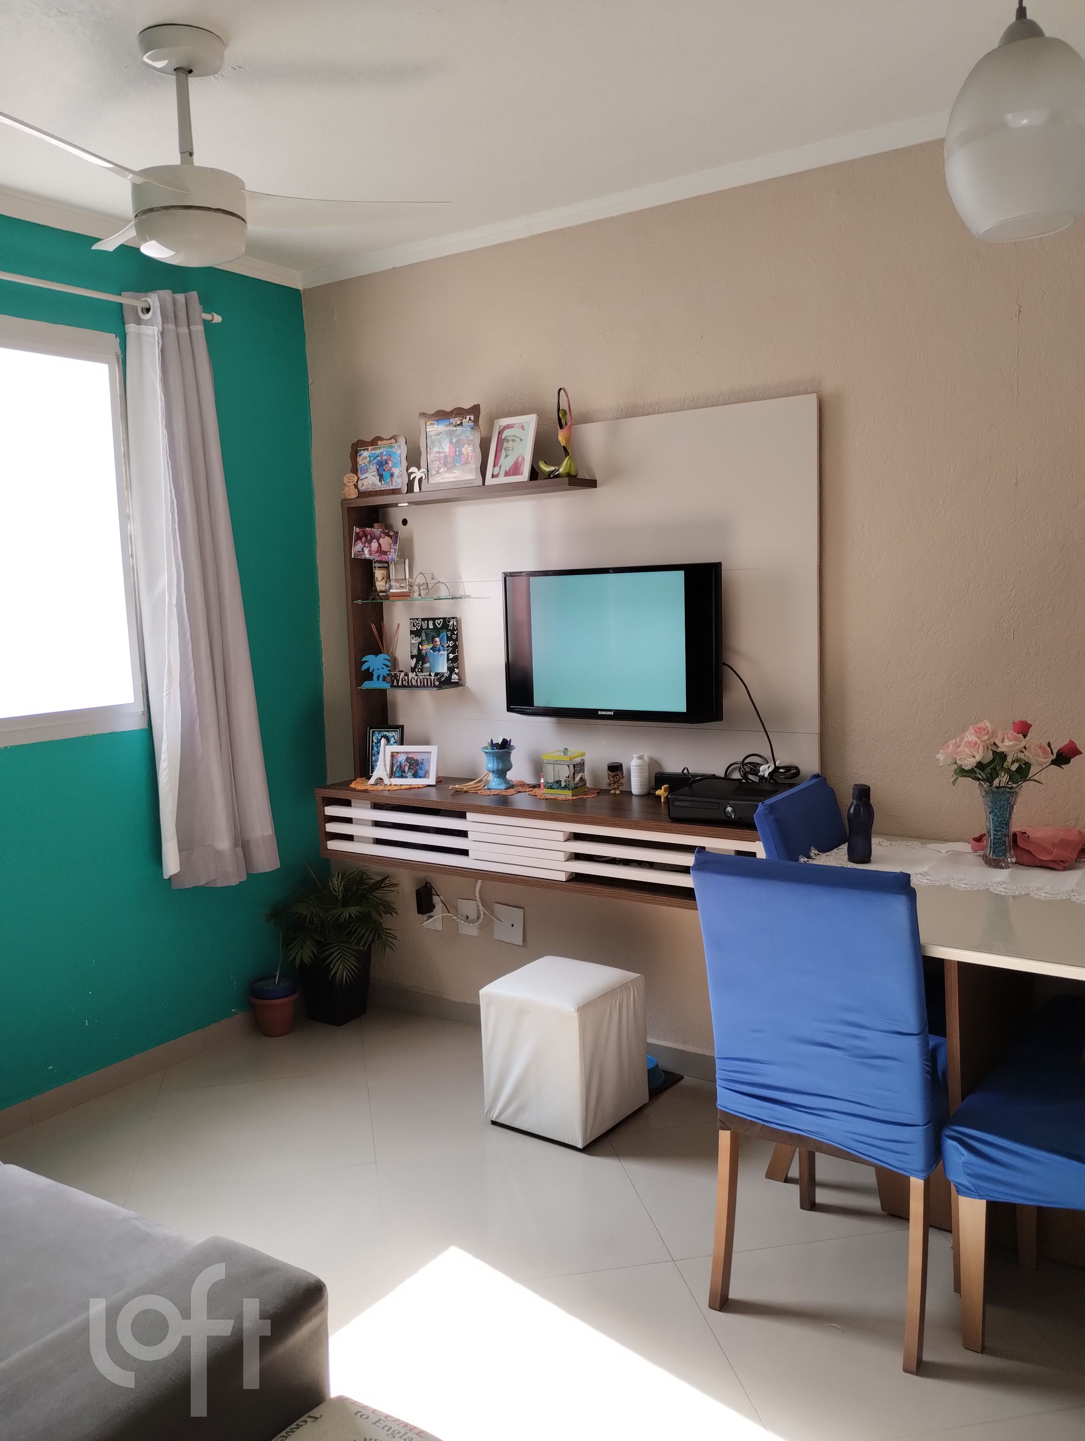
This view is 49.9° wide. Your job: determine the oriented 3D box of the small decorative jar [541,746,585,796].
[{"bbox_3d":[0.067,0.145,3.467,0.107,0.135,0.110,2,8,34],"label":"small decorative jar"}]

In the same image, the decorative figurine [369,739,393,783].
[{"bbox_3d":[-0.517,0.130,3.714,0.074,0.148,0.020,2,8,34],"label":"decorative figurine"}]

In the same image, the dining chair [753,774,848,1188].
[{"bbox_3d":[0.831,0.641,2.817,0.510,0.950,0.430,2,8,34],"label":"dining chair"}]

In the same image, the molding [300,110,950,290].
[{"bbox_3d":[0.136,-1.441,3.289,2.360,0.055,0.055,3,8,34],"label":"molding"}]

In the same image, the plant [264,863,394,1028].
[{"bbox_3d":[-0.697,0.777,3.946,0.380,0.505,0.360,3,8,34],"label":"plant"}]

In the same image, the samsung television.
[{"bbox_3d":[0.206,-0.224,3.359,0.713,0.423,0.070,2,8,34],"label":"samsung television"}]

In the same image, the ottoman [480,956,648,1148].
[{"bbox_3d":[0.063,0.903,3.218,0.322,0.377,0.332,3,8,35],"label":"ottoman"}]

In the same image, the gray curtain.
[{"bbox_3d":[-1.022,-0.353,3.546,0.120,1.740,0.430,2,8,34],"label":"gray curtain"}]

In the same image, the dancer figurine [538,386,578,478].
[{"bbox_3d":[0.046,-0.814,3.341,0.120,0.255,0.070,1,7,26],"label":"dancer figurine"}]

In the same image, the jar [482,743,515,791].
[{"bbox_3d":[-0.136,0.144,3.592,0.105,0.122,0.105,-2,6,0],"label":"jar"}]

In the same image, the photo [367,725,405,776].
[{"bbox_3d":[-0.513,0.105,3.837,0.120,0.173,0.022,0,-3,14],"label":"photo"}]

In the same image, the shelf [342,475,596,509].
[{"bbox_3d":[-0.243,-0.689,3.572,0.866,0.023,0.152,2,8,34],"label":"shelf"}]

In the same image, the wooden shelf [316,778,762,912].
[{"bbox_3d":[0.029,0.333,3.406,1.530,0.220,0.360,3,8,34],"label":"wooden shelf"}]

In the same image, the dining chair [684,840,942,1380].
[{"bbox_3d":[0.610,0.702,2.356,0.425,0.936,0.565,3,8,34],"label":"dining chair"}]

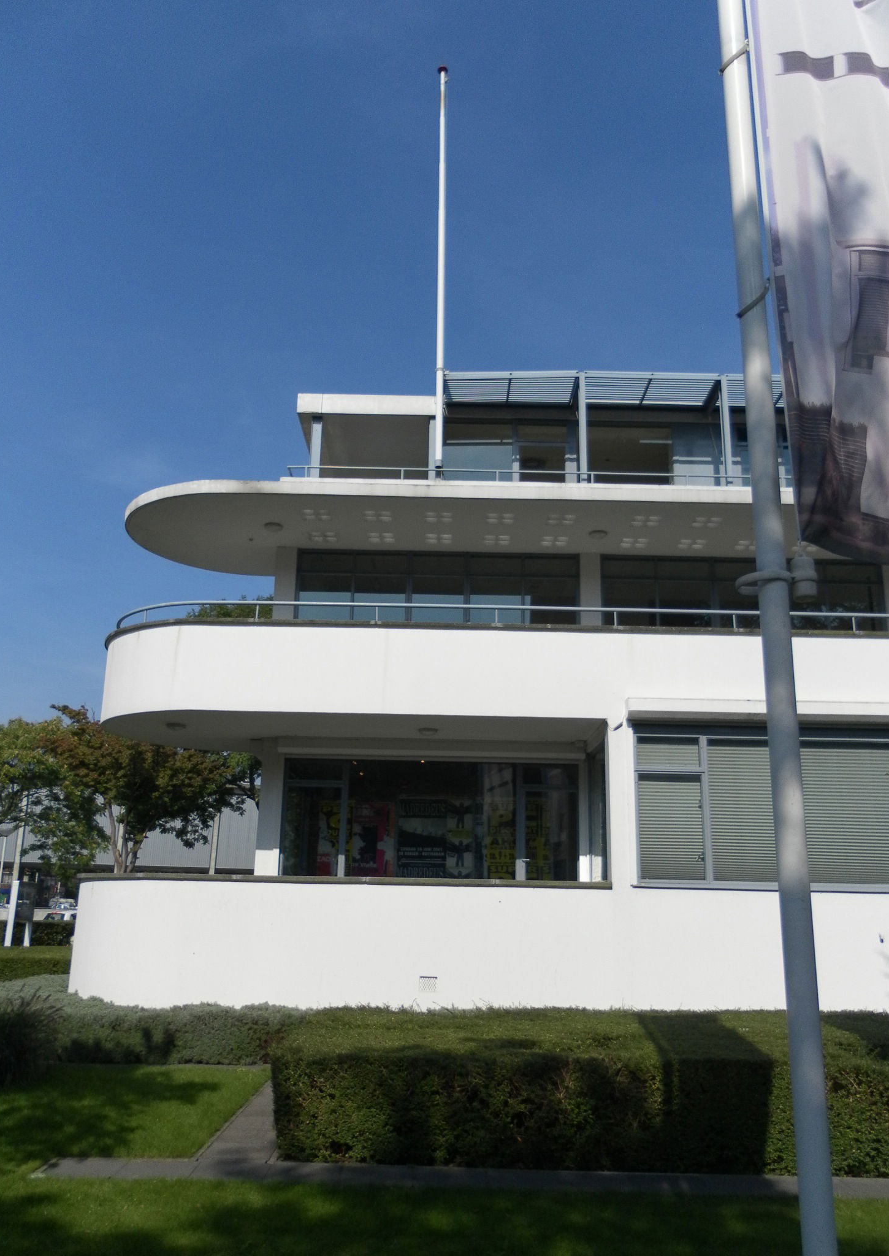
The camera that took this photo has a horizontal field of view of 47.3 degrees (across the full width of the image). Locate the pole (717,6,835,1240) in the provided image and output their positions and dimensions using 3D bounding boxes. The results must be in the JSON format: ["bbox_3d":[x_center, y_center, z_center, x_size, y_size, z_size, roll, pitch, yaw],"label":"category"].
[{"bbox_3d":[1.077,-0.949,3.502,0.100,7.100,0.100,1,-15,0],"label":"pole"}]

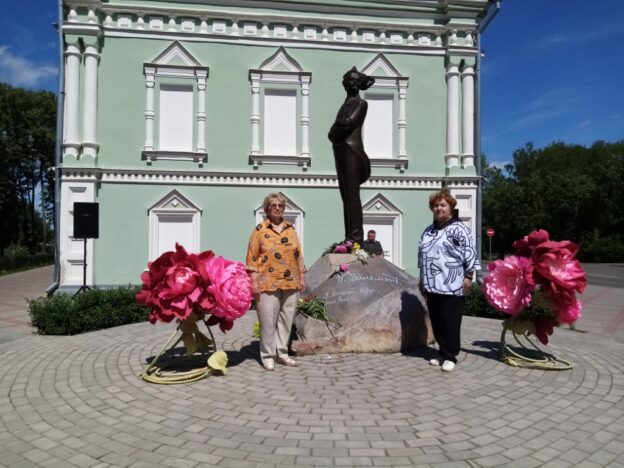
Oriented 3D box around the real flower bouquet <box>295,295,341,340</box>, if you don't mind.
[{"bbox_3d":[0.060,0.912,5.120,0.470,0.440,0.340,0,-2,0],"label":"real flower bouquet"}]

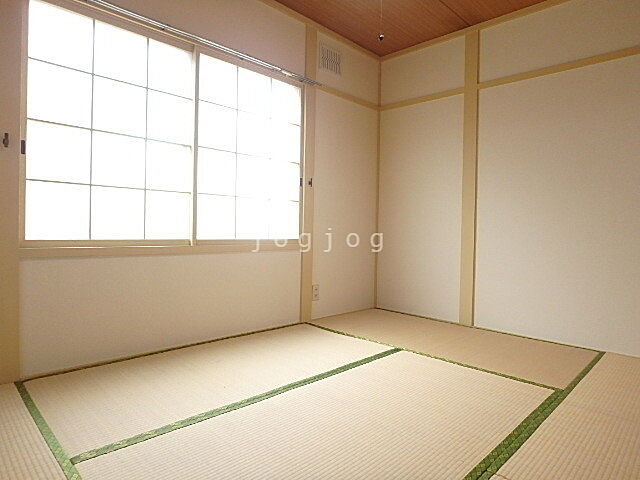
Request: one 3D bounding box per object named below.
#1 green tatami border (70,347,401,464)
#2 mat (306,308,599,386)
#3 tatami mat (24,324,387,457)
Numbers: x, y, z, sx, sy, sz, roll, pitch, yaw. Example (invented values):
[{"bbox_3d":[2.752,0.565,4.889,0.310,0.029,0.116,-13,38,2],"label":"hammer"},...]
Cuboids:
[{"bbox_3d":[-0.126,0.680,1.790,0.050,0.012,1.748,2,2,45],"label":"green tatami border"},{"bbox_3d":[0.821,0.695,2.731,1.737,0.040,0.894,2,2,45],"label":"mat"},{"bbox_3d":[-0.424,0.681,2.090,0.869,0.040,1.762,2,2,45],"label":"tatami mat"}]

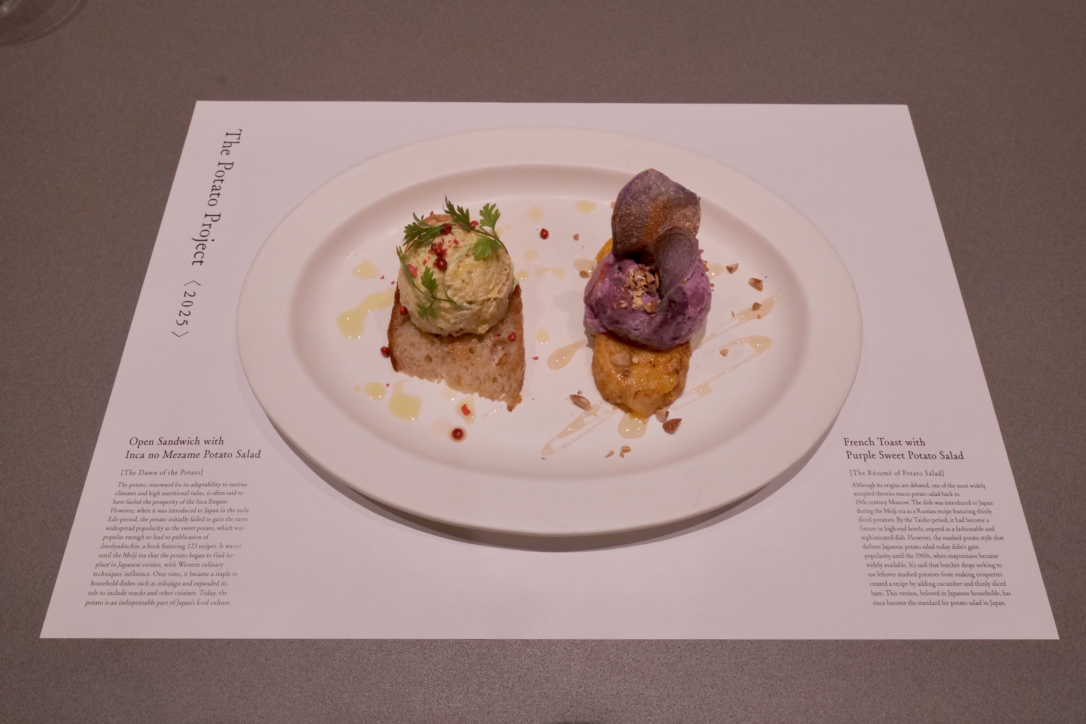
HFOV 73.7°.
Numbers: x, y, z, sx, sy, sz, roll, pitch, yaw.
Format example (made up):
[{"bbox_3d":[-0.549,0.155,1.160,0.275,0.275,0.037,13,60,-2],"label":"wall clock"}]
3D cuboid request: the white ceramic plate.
[{"bbox_3d":[0.002,-0.020,0.347,0.284,0.031,0.214,2,64,1],"label":"white ceramic plate"}]

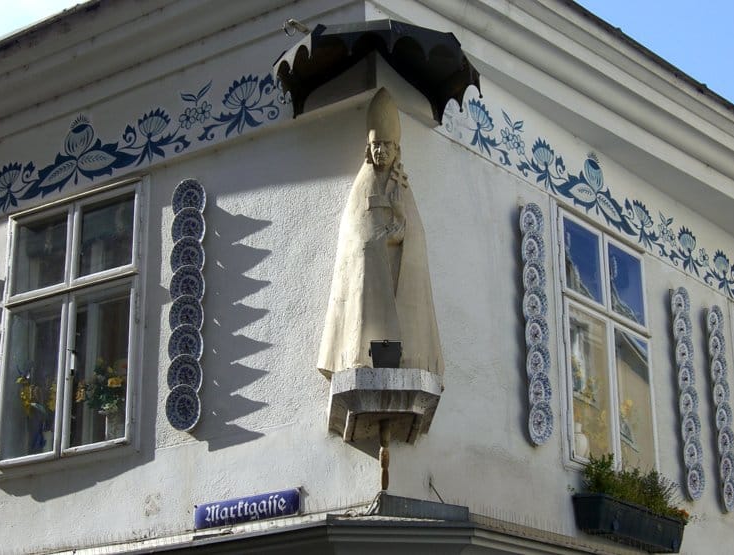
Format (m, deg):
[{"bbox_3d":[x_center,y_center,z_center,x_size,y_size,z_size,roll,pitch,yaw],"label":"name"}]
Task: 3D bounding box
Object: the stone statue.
[{"bbox_3d":[0.051,-0.247,8.257,0.603,1.577,0.429,2,-20,-6],"label":"stone statue"}]

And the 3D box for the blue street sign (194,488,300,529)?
[{"bbox_3d":[-0.619,1.192,8.565,0.684,0.130,0.025,-14,-23,33],"label":"blue street sign"}]

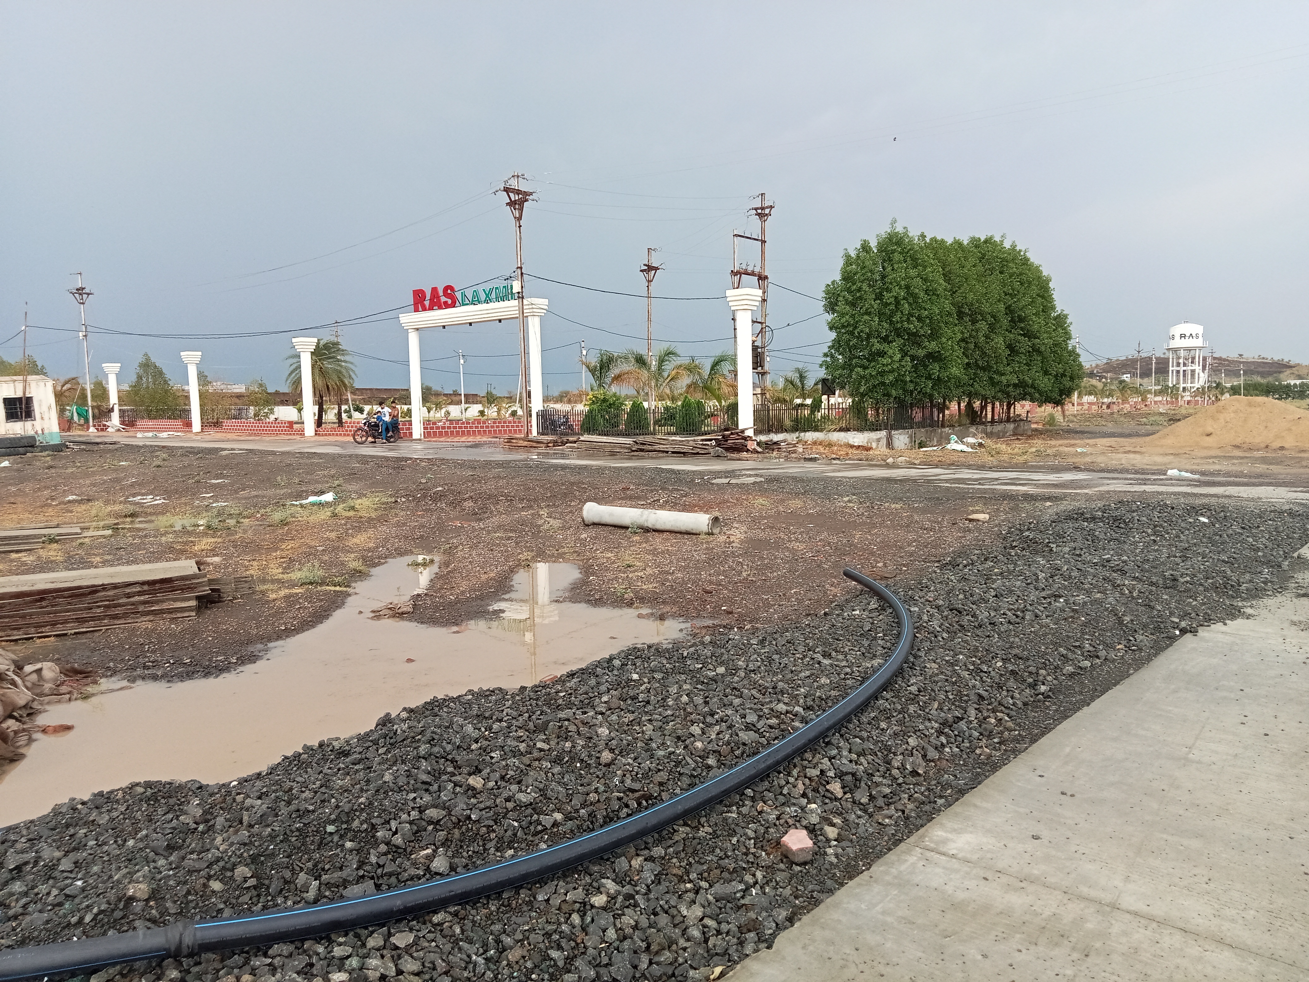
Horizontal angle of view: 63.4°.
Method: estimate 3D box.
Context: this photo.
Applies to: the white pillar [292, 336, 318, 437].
[{"bbox_3d":[-16.485,-4.923,50.322,0.800,4.645,0.800,3,7,40],"label":"white pillar"}]

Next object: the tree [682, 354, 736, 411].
[{"bbox_3d":[2.401,-4.084,42.500,2.463,2.955,2.600,-1,5,3],"label":"tree"}]

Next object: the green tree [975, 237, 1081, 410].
[{"bbox_3d":[14.562,-6.470,42.000,4.746,7.139,4.700,1,5,19],"label":"green tree"}]

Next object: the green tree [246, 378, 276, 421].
[{"bbox_3d":[-23.682,-5.229,63.732,1.750,3.127,1.750,-3,6,-20],"label":"green tree"}]

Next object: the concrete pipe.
[{"bbox_3d":[-0.063,0.351,13.120,2.000,0.270,0.270,4,7,38],"label":"concrete pipe"}]

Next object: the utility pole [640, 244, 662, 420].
[{"bbox_3d":[-0.179,-7.170,50.056,1.100,8.481,1.000,0,6,20],"label":"utility pole"}]

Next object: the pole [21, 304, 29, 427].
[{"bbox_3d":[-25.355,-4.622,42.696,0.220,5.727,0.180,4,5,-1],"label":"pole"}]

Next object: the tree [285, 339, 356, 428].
[{"bbox_3d":[-17.947,-5.753,57.000,3.799,4.845,3.800,-3,5,-17],"label":"tree"}]

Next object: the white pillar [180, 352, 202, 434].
[{"bbox_3d":[-27.111,-5.763,62.000,0.950,4.701,0.950,-6,7,-43],"label":"white pillar"}]

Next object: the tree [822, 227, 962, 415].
[{"bbox_3d":[8.084,-5.685,36.000,4.798,6.815,4.700,0,5,13],"label":"tree"}]

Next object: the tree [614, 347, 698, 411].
[{"bbox_3d":[-0.021,-4.298,43.000,3.405,3.239,3.300,-1,5,0],"label":"tree"}]

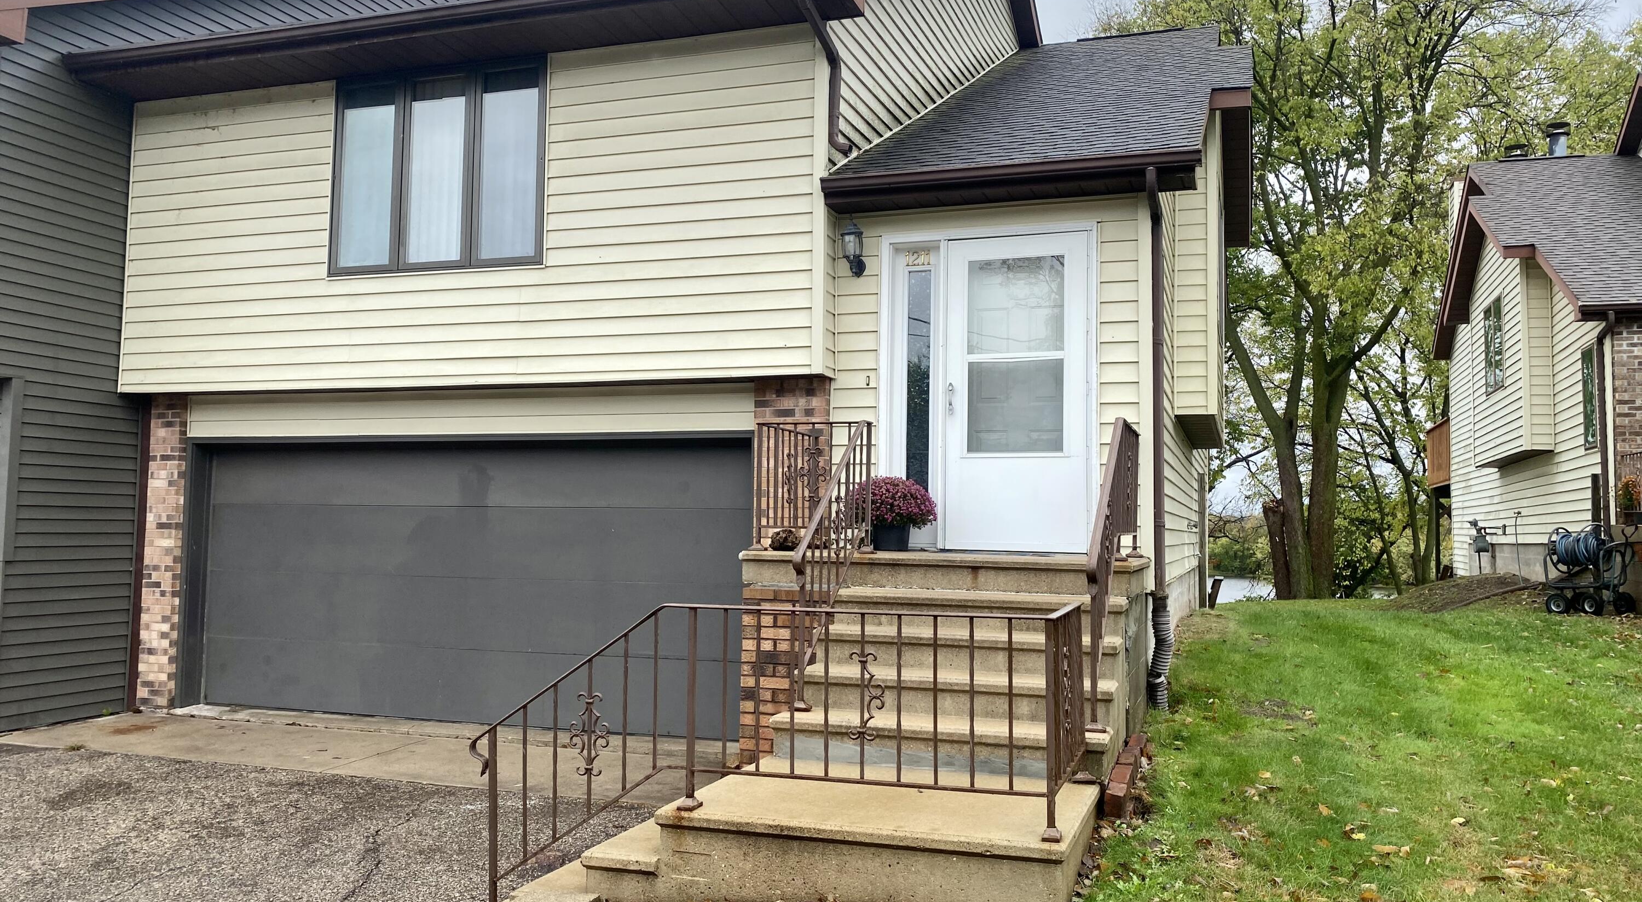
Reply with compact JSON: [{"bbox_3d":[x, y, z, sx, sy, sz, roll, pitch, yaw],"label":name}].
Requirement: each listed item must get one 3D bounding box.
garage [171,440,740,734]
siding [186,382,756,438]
[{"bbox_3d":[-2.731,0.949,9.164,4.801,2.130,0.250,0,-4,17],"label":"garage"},{"bbox_3d":[-2.747,-0.295,9.138,4.801,0.350,0.060,0,-4,17],"label":"siding"}]

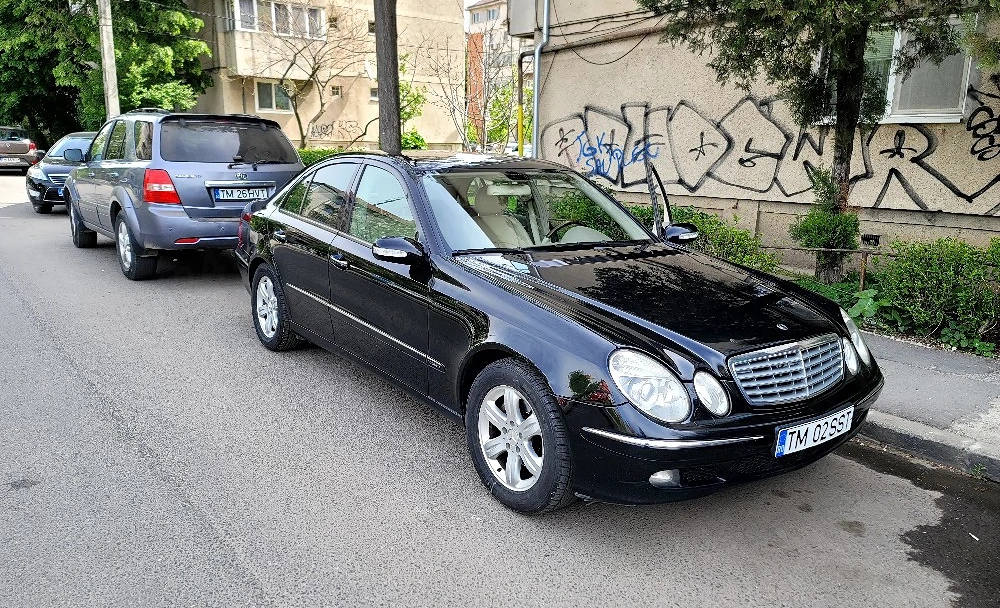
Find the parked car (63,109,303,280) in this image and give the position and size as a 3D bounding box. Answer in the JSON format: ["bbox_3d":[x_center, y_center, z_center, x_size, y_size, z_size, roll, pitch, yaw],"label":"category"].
[{"bbox_3d":[-3.940,-1.414,8.766,1.890,1.740,4.580,-8,15,-39],"label":"parked car"}]

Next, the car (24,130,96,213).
[{"bbox_3d":[-8.161,-2.763,14.869,1.880,1.500,4.750,-2,13,-17],"label":"car"}]

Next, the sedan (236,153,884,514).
[{"bbox_3d":[-0.190,-0.217,4.618,1.850,1.450,4.820,-6,14,-36],"label":"sedan"}]

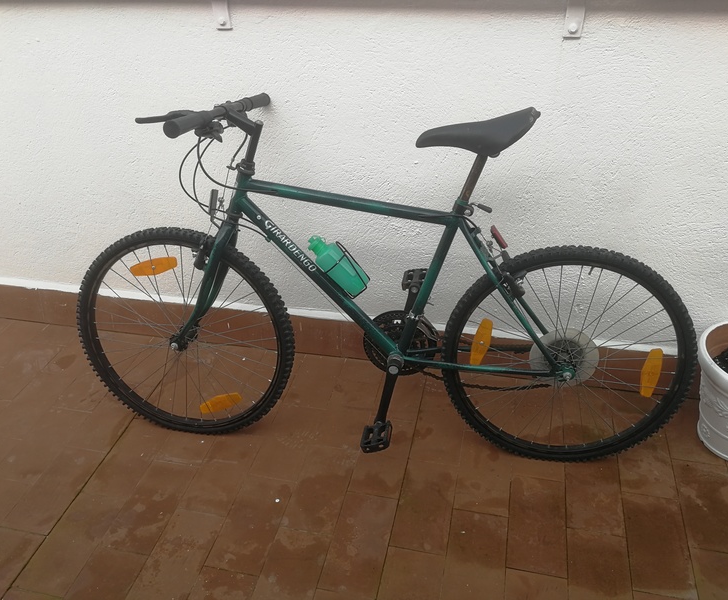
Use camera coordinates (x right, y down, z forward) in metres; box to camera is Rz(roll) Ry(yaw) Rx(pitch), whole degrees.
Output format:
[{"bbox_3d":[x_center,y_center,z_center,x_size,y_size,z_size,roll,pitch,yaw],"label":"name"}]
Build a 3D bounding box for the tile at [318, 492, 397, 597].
[{"bbox_3d":[-0.007,0.609,1.567,0.140,0.012,0.280,6,35,12],"label":"tile"}]

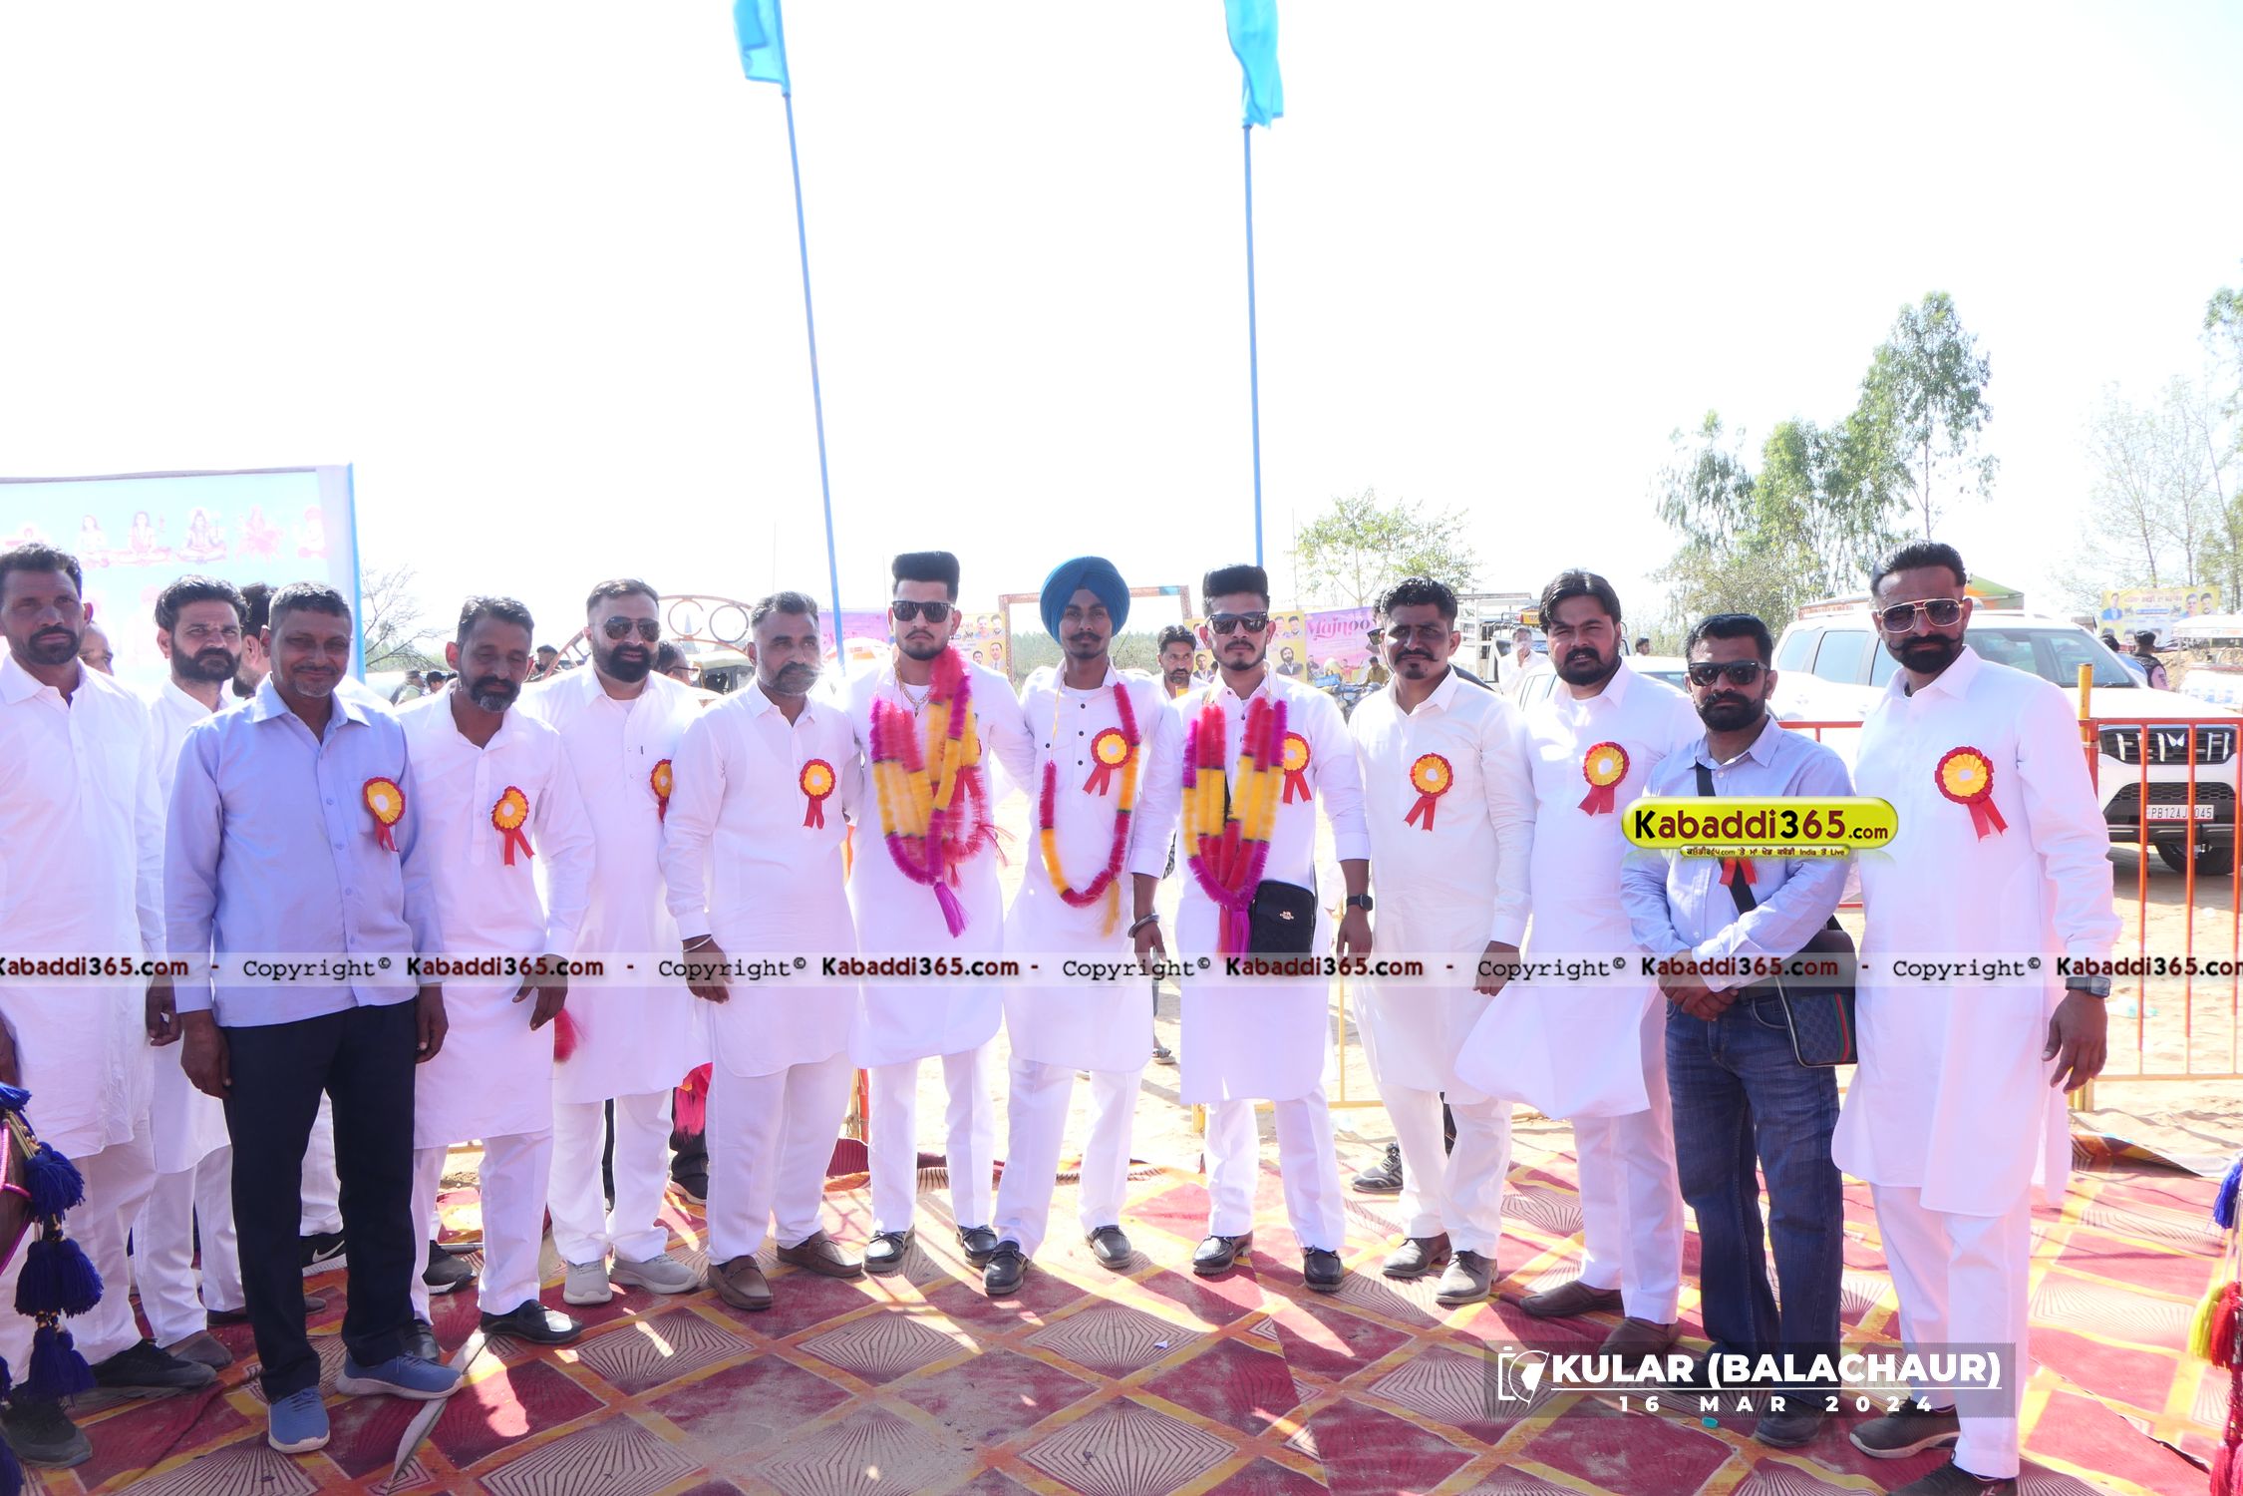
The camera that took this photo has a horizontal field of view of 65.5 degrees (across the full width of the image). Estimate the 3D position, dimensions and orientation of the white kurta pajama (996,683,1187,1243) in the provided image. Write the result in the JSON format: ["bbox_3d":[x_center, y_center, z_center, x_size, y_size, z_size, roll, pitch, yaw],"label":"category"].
[{"bbox_3d":[-0.098,0.558,4.520,0.520,1.490,0.330,-1,3,0],"label":"white kurta pajama"}]

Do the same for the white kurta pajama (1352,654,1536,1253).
[{"bbox_3d":[0.803,0.537,4.380,0.490,1.450,0.350,0,0,23],"label":"white kurta pajama"}]

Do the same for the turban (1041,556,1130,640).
[{"bbox_3d":[-0.095,-0.400,4.629,0.232,0.222,0.265,-1,3,1],"label":"turban"}]

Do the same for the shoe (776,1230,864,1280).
[{"bbox_3d":[-0.786,1.290,4.526,0.270,0.100,0.100,1,4,29],"label":"shoe"}]

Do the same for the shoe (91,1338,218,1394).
[{"bbox_3d":[-2.186,1.365,3.912,0.290,0.110,0.105,0,3,14],"label":"shoe"}]

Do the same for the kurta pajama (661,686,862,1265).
[{"bbox_3d":[-0.918,0.582,4.490,0.540,1.470,0.350,-3,4,-34],"label":"kurta pajama"}]

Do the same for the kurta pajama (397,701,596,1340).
[{"bbox_3d":[-1.451,0.590,4.030,0.520,1.420,0.350,-1,0,-22],"label":"kurta pajama"}]

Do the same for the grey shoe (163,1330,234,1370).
[{"bbox_3d":[-2.147,1.342,3.995,0.270,0.100,0.100,1,4,26],"label":"grey shoe"}]

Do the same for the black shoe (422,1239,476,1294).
[{"bbox_3d":[-1.768,1.300,4.433,0.290,0.110,0.108,1,4,30],"label":"black shoe"}]

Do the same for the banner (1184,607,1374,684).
[{"bbox_3d":[2.973,-1.849,32.000,3.800,1.600,0.050,0,4,15],"label":"banner"}]

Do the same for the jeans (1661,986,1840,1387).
[{"bbox_3d":[1.329,0.914,3.660,0.370,0.860,0.280,1,4,34],"label":"jeans"}]

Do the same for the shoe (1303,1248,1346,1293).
[{"bbox_3d":[0.516,1.287,4.451,0.108,0.105,0.290,-1,3,6],"label":"shoe"}]

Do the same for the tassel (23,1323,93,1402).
[{"bbox_3d":[-1.675,0.965,2.750,0.110,0.125,0.090,-1,3,0],"label":"tassel"}]

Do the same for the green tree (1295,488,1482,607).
[{"bbox_3d":[4.732,-2.348,31.113,3.332,4.533,3.332,-1,3,0],"label":"green tree"}]

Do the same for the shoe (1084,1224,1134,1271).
[{"bbox_3d":[-0.040,1.262,4.561,0.105,0.105,0.285,-2,4,-12],"label":"shoe"}]

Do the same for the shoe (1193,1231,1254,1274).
[{"bbox_3d":[0.266,1.260,4.499,0.105,0.105,0.285,1,4,28],"label":"shoe"}]

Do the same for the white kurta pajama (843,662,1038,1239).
[{"bbox_3d":[-0.492,0.535,4.600,0.560,1.490,0.340,0,0,-2],"label":"white kurta pajama"}]

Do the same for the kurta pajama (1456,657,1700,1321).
[{"bbox_3d":[1.060,0.542,4.020,0.550,1.500,0.400,0,0,34],"label":"kurta pajama"}]

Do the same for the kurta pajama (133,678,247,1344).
[{"bbox_3d":[-2.138,0.575,4.050,0.510,1.480,0.360,-1,0,-35],"label":"kurta pajama"}]

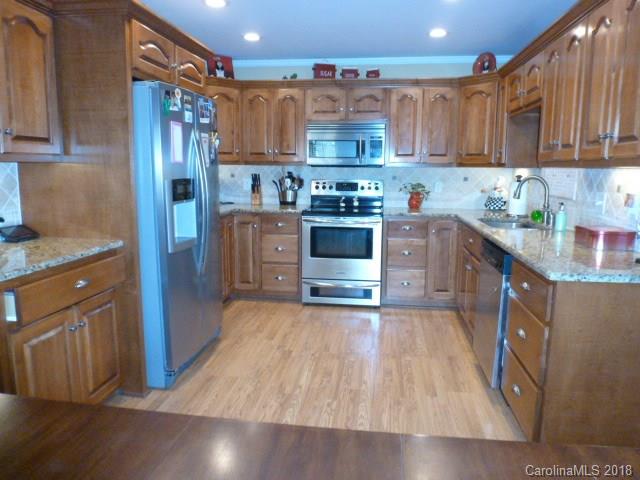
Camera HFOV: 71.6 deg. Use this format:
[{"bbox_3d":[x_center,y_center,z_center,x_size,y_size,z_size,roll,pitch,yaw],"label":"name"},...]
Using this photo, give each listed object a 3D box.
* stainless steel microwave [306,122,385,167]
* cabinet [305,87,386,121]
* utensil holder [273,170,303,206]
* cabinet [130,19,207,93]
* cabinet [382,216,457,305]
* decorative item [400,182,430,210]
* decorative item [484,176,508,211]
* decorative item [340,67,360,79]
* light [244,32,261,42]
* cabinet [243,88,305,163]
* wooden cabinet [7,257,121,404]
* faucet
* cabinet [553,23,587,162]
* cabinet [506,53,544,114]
[{"bbox_3d":[0.270,-0.961,4.497,0.760,0.407,0.390,2,9,8],"label":"stainless steel microwave"},{"bbox_3d":[0.267,-1.332,4.396,0.780,0.320,0.335,2,9,8],"label":"cabinet"},{"bbox_3d":[-0.352,-0.522,4.622,0.290,0.360,0.220,2,9,8],"label":"utensil holder"},{"bbox_3d":[-1.217,-1.098,2.794,0.650,0.305,0.990,2,9,8],"label":"cabinet"},{"bbox_3d":[0.977,0.178,4.450,0.680,0.860,0.620,2,9,8],"label":"cabinet"},{"bbox_3d":[0.951,-0.437,4.447,0.290,0.281,0.220,2,9,8],"label":"decorative item"},{"bbox_3d":[1.748,-0.453,4.378,0.210,0.330,0.170,6,10,32],"label":"decorative item"},{"bbox_3d":[0.292,-1.599,4.265,0.194,0.130,0.120,2,9,8],"label":"decorative item"},{"bbox_3d":[-0.580,-1.736,3.817,0.160,0.050,0.160,2,9,8],"label":"light"},{"bbox_3d":[-0.431,-1.152,4.575,0.640,0.735,0.330,2,9,8],"label":"cabinet"},{"bbox_3d":[-1.435,0.520,2.167,0.610,0.880,0.760,2,9,8],"label":"wooden cabinet"},{"bbox_3d":[1.487,-0.266,3.062,0.270,0.371,0.100,2,9,8],"label":"faucet"},{"bbox_3d":[1.561,-0.808,2.482,0.342,0.733,0.335,2,9,8],"label":"cabinet"},{"bbox_3d":[1.692,-1.143,3.337,0.342,0.335,0.851,2,9,8],"label":"cabinet"}]

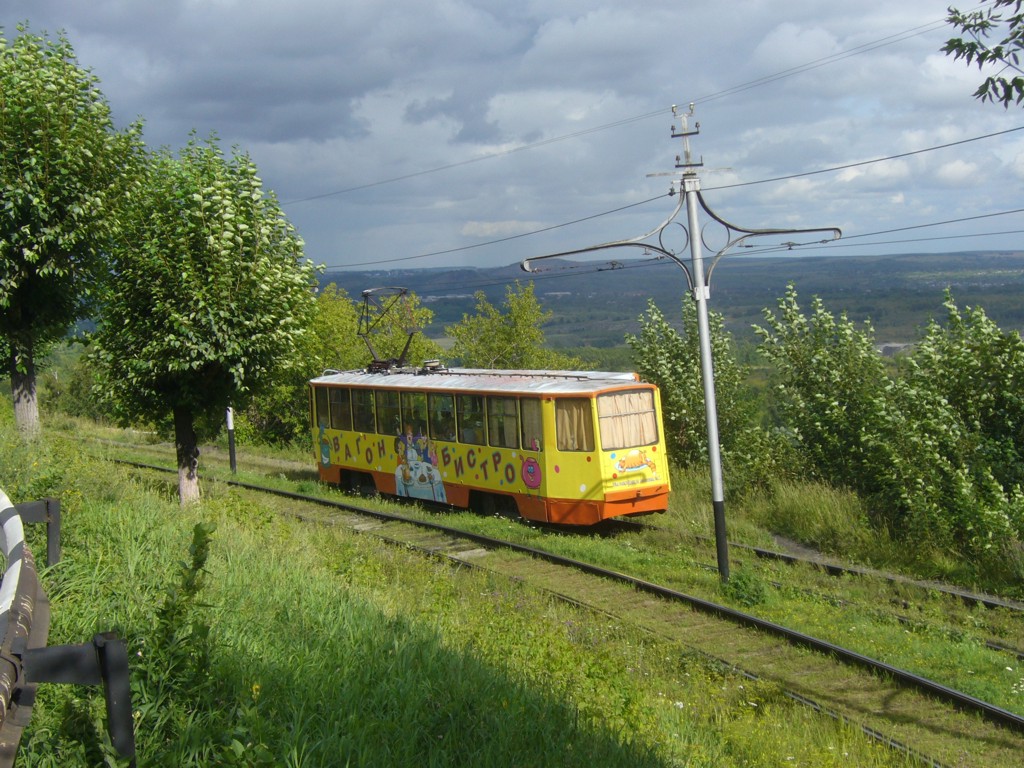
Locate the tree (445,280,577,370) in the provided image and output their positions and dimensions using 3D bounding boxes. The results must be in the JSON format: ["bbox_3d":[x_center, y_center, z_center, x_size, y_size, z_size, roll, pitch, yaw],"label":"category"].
[{"bbox_3d":[0.100,-0.300,49.500,4.200,5.600,4.000,-3,4,0],"label":"tree"}]

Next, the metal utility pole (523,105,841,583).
[{"bbox_3d":[3.040,-0.570,25.800,6.500,7.700,0.400,-7,5,-30],"label":"metal utility pole"}]

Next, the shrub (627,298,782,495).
[{"bbox_3d":[4.700,0.350,39.500,3.800,4.700,3.500,-3,4,0],"label":"shrub"}]

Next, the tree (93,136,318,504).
[{"bbox_3d":[-7.650,-1.600,40.600,5.500,9.100,5.500,-3,4,0],"label":"tree"}]

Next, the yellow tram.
[{"bbox_3d":[-1.120,1.295,38.520,2.600,3.180,15.100,-5,3,-28],"label":"yellow tram"}]

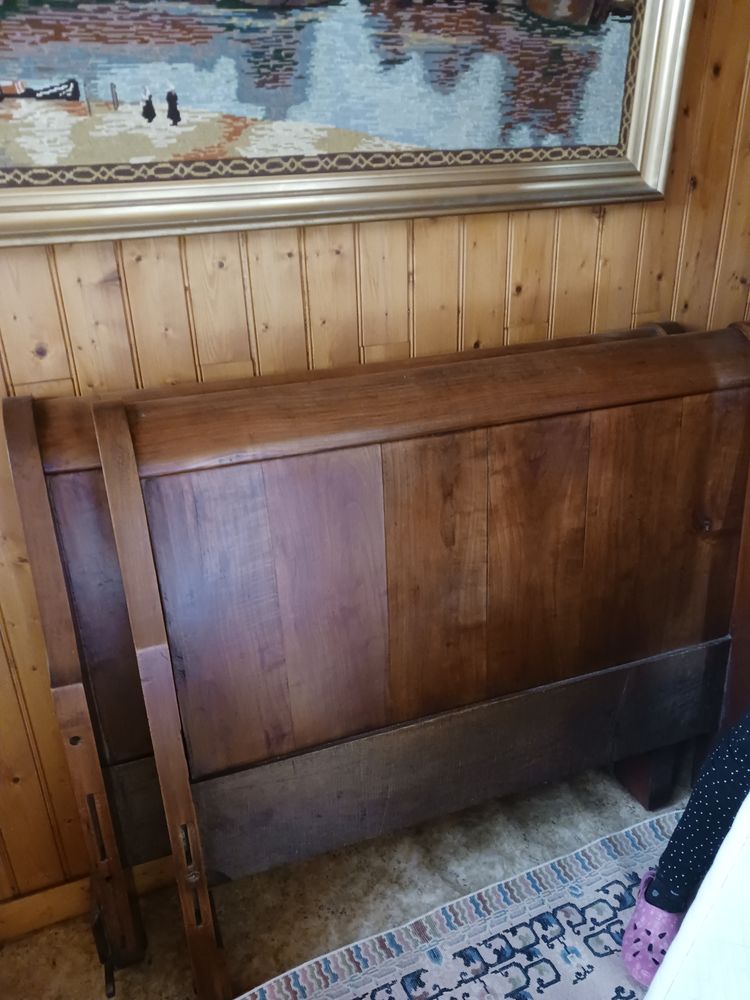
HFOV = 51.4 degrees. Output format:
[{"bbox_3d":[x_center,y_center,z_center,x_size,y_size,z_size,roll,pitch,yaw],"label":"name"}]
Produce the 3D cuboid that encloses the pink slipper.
[{"bbox_3d":[0.523,0.769,1.440,0.098,0.090,0.235,12,27,28],"label":"pink slipper"}]

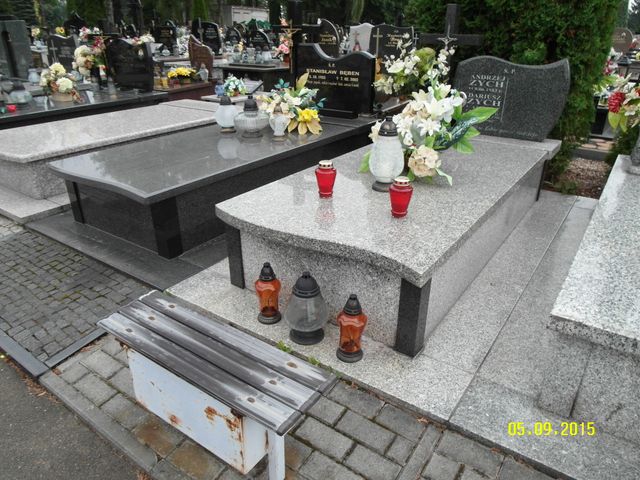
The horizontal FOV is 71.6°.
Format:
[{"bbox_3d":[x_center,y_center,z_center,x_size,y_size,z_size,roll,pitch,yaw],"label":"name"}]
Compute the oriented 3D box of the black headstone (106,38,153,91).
[{"bbox_3d":[-2.405,-2.245,5.665,0.820,0.590,0.100,17,31,30],"label":"black headstone"}]

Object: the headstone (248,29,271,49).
[{"bbox_3d":[-1.780,-5.801,12.838,0.900,0.680,0.100,17,31,32],"label":"headstone"}]

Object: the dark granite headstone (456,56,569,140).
[{"bbox_3d":[1.329,-1.008,3.144,0.751,0.535,0.080,17,31,32],"label":"dark granite headstone"}]

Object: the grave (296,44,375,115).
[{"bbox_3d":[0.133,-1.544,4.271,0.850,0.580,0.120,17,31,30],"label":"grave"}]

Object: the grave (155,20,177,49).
[{"bbox_3d":[-3.921,-5.178,11.261,0.750,0.830,0.100,17,31,32],"label":"grave"}]

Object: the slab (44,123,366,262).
[{"bbox_3d":[-0.591,-0.608,3.527,1.060,0.420,2.540,17,31,30],"label":"slab"}]

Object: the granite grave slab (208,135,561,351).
[{"bbox_3d":[0.631,-0.258,2.792,1.090,0.437,2.430,18,31,32],"label":"granite grave slab"}]

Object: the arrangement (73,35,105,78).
[{"bbox_3d":[-2.903,-2.286,5.589,0.380,0.580,0.360,17,31,32],"label":"arrangement"}]

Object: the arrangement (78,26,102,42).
[{"bbox_3d":[-3.569,-3.188,6.900,0.310,0.270,0.260,17,31,30],"label":"arrangement"}]

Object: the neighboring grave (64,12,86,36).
[{"bbox_3d":[-5.841,-5.077,10.600,0.750,0.720,0.110,17,31,30],"label":"neighboring grave"}]

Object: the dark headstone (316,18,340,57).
[{"bbox_3d":[0.183,-4.296,9.579,0.660,0.950,0.100,17,31,32],"label":"dark headstone"}]

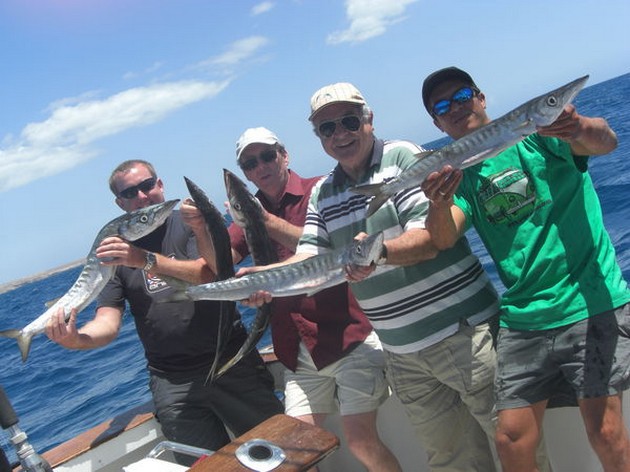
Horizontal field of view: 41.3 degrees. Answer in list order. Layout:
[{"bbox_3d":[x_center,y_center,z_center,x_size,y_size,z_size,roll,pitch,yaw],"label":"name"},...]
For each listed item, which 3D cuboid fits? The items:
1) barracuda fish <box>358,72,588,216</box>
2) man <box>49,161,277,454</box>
[{"bbox_3d":[0.448,-0.252,2.360,0.732,0.105,0.070,-29,1,13],"label":"barracuda fish"},{"bbox_3d":[-0.465,0.597,3.020,0.640,1.790,0.520,-19,3,-3],"label":"man"}]

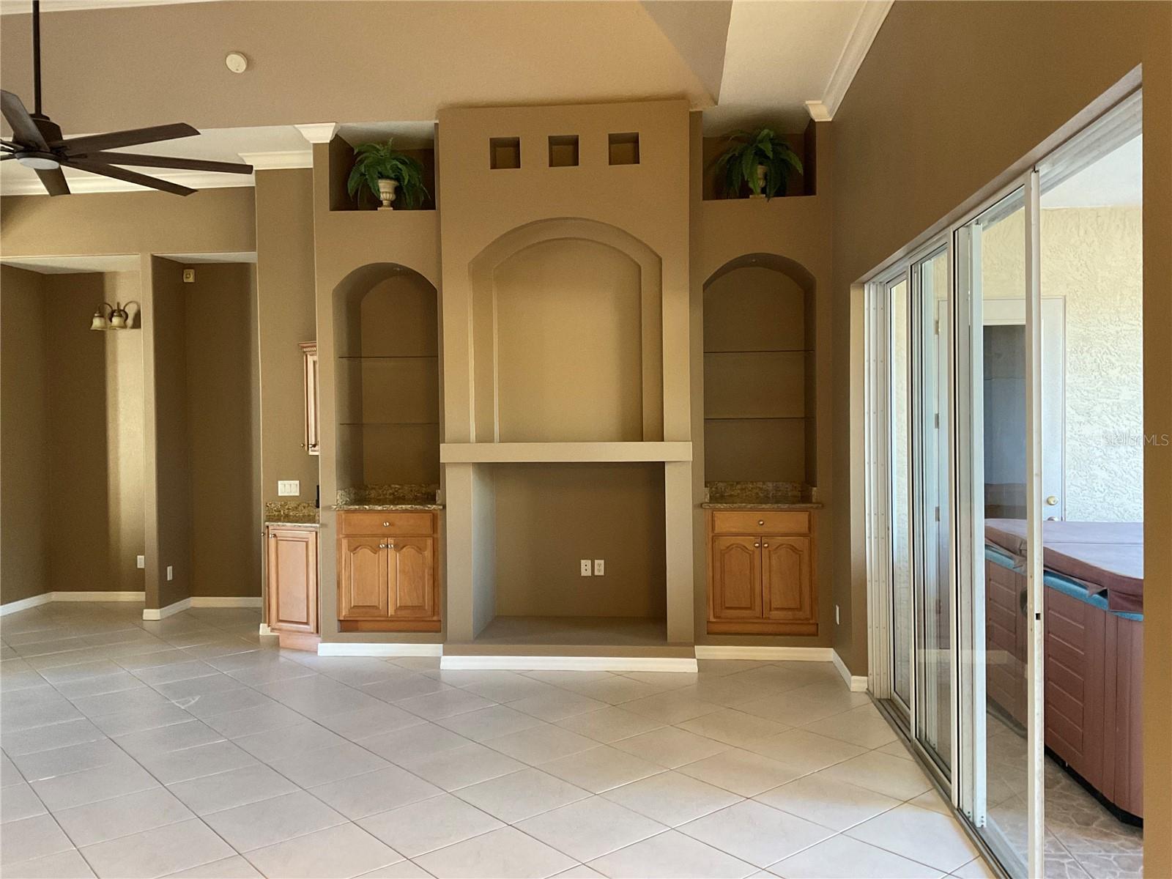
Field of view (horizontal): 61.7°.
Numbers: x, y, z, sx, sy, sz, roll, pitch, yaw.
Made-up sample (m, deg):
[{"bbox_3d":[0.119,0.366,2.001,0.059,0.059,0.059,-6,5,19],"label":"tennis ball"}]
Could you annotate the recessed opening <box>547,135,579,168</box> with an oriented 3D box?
[{"bbox_3d":[-0.135,-1.893,6.552,0.197,0.202,0.215,-1,1,5],"label":"recessed opening"}]

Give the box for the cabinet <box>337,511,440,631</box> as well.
[{"bbox_3d":[-1.349,0.915,7.113,0.733,0.850,0.580,0,1,4],"label":"cabinet"}]

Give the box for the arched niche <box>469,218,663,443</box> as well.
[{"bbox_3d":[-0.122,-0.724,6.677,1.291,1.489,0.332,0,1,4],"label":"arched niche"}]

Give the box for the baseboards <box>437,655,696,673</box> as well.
[{"bbox_3d":[-0.115,1.468,6.415,1.678,0.085,0.029,0,1,4],"label":"baseboards"}]

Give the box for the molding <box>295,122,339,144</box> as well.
[{"bbox_3d":[-1.850,-2.116,6.805,0.273,0.106,0.095,-1,1,5],"label":"molding"}]

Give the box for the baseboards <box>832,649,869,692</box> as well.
[{"bbox_3d":[1.656,1.442,6.198,0.097,0.088,0.767,-1,1,5],"label":"baseboards"}]

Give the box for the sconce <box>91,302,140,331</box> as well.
[{"bbox_3d":[-4.282,-1.129,9.007,0.497,0.277,0.209,0,1,4],"label":"sconce"}]

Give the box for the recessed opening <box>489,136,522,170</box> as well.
[{"bbox_3d":[-0.523,-1.889,6.587,0.197,0.204,0.215,-1,1,5],"label":"recessed opening"}]

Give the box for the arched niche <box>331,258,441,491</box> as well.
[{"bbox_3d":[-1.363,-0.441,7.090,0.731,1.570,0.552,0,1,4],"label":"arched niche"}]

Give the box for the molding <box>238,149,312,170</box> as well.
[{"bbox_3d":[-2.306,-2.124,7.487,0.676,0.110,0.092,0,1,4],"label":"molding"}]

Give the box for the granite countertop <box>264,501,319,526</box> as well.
[{"bbox_3d":[-2.163,0.554,7.257,0.612,0.129,0.598,-1,1,5],"label":"granite countertop"}]

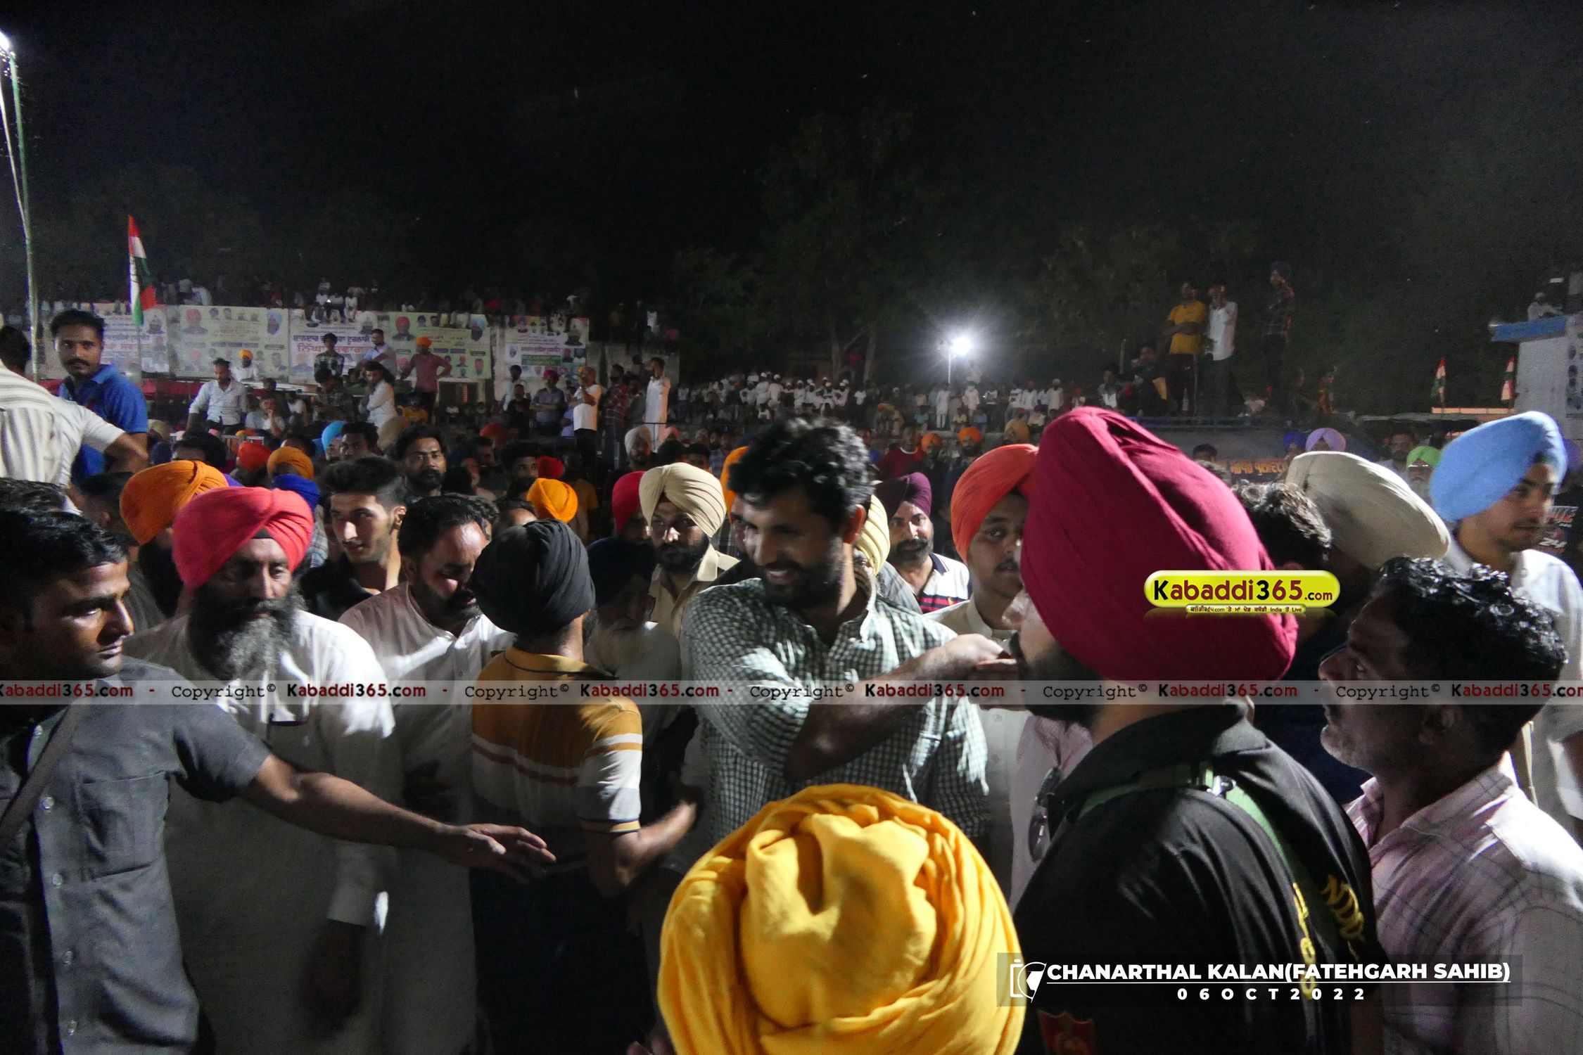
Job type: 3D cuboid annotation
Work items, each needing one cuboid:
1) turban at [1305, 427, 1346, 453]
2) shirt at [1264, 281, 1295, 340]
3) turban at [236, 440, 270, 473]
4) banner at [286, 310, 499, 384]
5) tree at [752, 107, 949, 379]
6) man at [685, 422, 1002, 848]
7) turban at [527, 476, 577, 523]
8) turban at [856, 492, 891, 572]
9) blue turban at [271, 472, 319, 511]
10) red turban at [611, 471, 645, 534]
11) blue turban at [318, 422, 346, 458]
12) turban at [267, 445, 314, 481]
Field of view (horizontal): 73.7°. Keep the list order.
[{"bbox_3d":[3.292,-0.514,6.500,0.250,0.220,0.270,4,7,30],"label":"turban"},{"bbox_3d":[6.019,-2.682,13.000,0.300,0.700,0.460,-1,6,-17],"label":"shirt"},{"bbox_3d":[-3.922,-0.519,7.700,0.240,0.220,0.260,-1,6,-18],"label":"turban"},{"bbox_3d":[-16.585,-7.504,44.000,7.950,3.000,0.050,-1,6,-15],"label":"banner"},{"bbox_3d":[2.725,-13.249,50.000,8.900,14.000,8.500,0,7,0],"label":"tree"},{"bbox_3d":[0.070,0.720,1.600,0.520,1.770,0.480,0,6,-3],"label":"man"},{"bbox_3d":[-1.131,-0.123,5.000,0.240,0.220,0.280,-3,8,-24],"label":"turban"},{"bbox_3d":[0.121,0.000,2.750,0.260,0.230,0.280,1,6,6],"label":"turban"},{"bbox_3d":[-2.481,-0.174,5.300,0.290,0.210,0.250,5,8,31],"label":"blue turban"},{"bbox_3d":[-0.492,-0.084,3.600,0.250,0.220,0.270,0,6,-7],"label":"red turban"},{"bbox_3d":[-3.312,-0.646,7.700,0.240,0.210,0.280,-2,8,-21],"label":"blue turban"},{"bbox_3d":[-2.705,-0.351,5.700,0.245,0.200,0.280,-1,7,-14],"label":"turban"}]

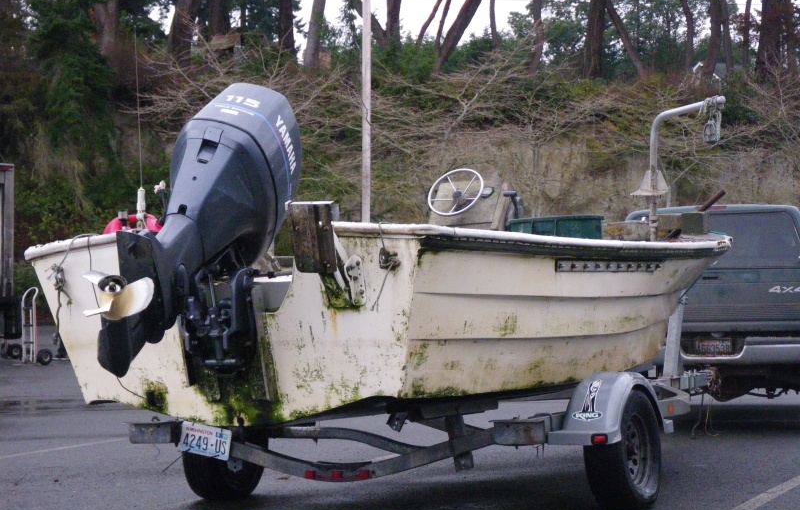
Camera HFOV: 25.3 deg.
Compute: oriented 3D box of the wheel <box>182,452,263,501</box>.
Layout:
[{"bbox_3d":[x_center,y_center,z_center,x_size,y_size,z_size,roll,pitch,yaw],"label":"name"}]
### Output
[{"bbox_3d":[-0.987,1.092,10.058,0.183,0.591,0.591,-3,-2,29],"label":"wheel"}]

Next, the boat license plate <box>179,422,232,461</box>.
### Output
[{"bbox_3d":[-1.001,0.961,9.170,0.305,0.152,0.012,7,0,27],"label":"boat license plate"}]

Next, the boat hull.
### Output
[{"bbox_3d":[0.797,0.319,10.881,2.170,0.930,6.850,-3,-1,29],"label":"boat hull"}]

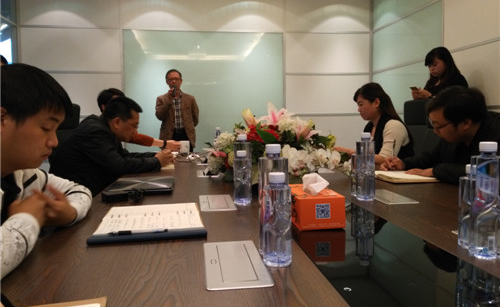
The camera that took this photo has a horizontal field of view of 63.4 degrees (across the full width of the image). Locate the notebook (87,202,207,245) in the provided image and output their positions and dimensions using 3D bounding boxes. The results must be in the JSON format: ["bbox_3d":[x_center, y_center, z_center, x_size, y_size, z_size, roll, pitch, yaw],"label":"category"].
[{"bbox_3d":[-0.277,0.190,1.136,0.275,0.020,0.335,-2,5,-13],"label":"notebook"}]

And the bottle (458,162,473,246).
[{"bbox_3d":[0.480,0.113,0.860,0.059,0.176,0.059,-1,4,-8],"label":"bottle"}]

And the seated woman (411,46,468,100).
[{"bbox_3d":[1.589,-0.077,3.410,0.420,1.622,0.470,-3,5,-25],"label":"seated woman"}]

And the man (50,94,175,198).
[{"bbox_3d":[-0.786,0.265,2.372,0.740,1.182,0.520,-1,5,-10],"label":"man"}]

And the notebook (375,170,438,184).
[{"bbox_3d":[0.709,0.110,1.960,0.230,0.015,0.330,-1,4,-13],"label":"notebook"}]

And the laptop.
[{"bbox_3d":[-0.435,0.141,1.657,0.250,0.025,0.375,-1,5,-6],"label":"laptop"}]

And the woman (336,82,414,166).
[{"bbox_3d":[0.748,0.199,2.470,0.700,1.260,0.480,-1,4,-10],"label":"woman"}]

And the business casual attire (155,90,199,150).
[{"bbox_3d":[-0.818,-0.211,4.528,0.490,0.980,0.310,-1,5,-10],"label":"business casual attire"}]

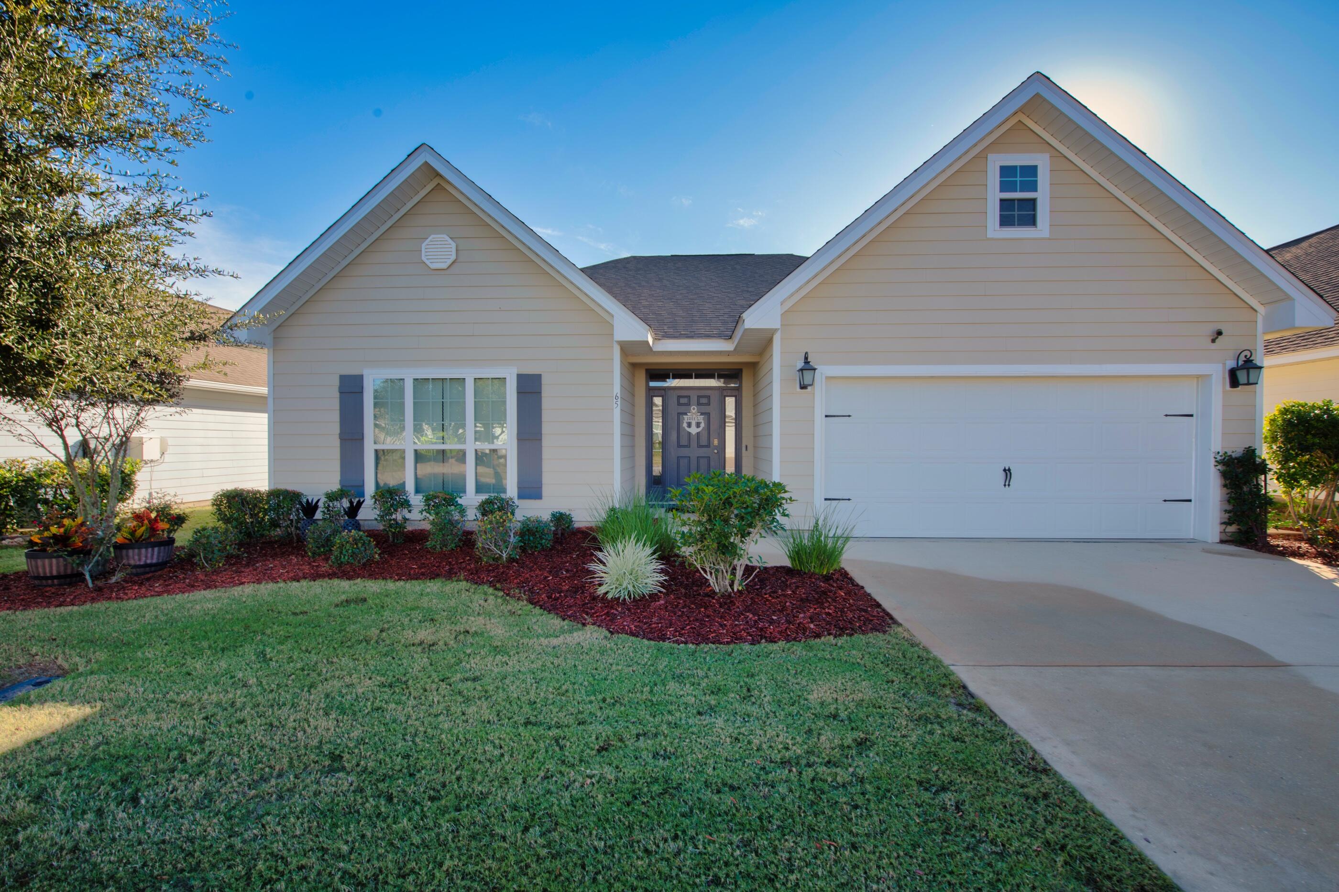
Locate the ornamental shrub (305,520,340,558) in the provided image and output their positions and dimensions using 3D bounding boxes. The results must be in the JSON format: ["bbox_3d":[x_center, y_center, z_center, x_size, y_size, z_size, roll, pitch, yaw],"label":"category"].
[{"bbox_3d":[-3.972,1.053,5.981,0.400,0.401,0.380,0,1,2],"label":"ornamental shrub"}]

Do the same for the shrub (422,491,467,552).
[{"bbox_3d":[-2.836,0.922,6.550,0.520,0.711,0.550,0,1,2],"label":"shrub"}]

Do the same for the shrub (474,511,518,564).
[{"bbox_3d":[-1.894,0.984,5.696,0.470,0.550,0.440,0,1,2],"label":"shrub"}]

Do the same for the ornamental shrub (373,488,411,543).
[{"bbox_3d":[-3.601,0.895,6.750,0.470,0.706,0.460,0,1,2],"label":"ornamental shrub"}]

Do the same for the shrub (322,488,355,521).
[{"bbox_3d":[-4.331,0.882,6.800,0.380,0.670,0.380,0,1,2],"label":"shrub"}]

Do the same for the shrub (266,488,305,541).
[{"bbox_3d":[-5.014,0.895,6.800,0.440,0.697,0.450,0,1,2],"label":"shrub"}]

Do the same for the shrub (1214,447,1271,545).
[{"bbox_3d":[6.999,0.624,6.362,0.500,1.223,0.420,0,1,2],"label":"shrub"}]

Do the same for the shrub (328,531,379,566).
[{"bbox_3d":[-3.403,1.084,5.618,0.470,0.363,0.440,0,1,2],"label":"shrub"}]

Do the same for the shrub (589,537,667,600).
[{"bbox_3d":[-0.408,1.134,4.950,0.750,0.497,0.720,0,1,2],"label":"shrub"}]

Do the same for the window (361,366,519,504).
[{"bbox_3d":[-3.318,-0.135,7.528,2.269,1.992,0.120,0,1,2],"label":"window"}]

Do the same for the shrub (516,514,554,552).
[{"bbox_3d":[-1.665,1.057,6.450,0.450,0.428,0.440,0,1,2],"label":"shrub"}]

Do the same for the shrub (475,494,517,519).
[{"bbox_3d":[-2.235,0.918,6.720,0.520,0.594,0.500,0,1,2],"label":"shrub"}]

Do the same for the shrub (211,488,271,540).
[{"bbox_3d":[-5.709,0.890,6.929,0.640,0.666,0.580,0,1,2],"label":"shrub"}]

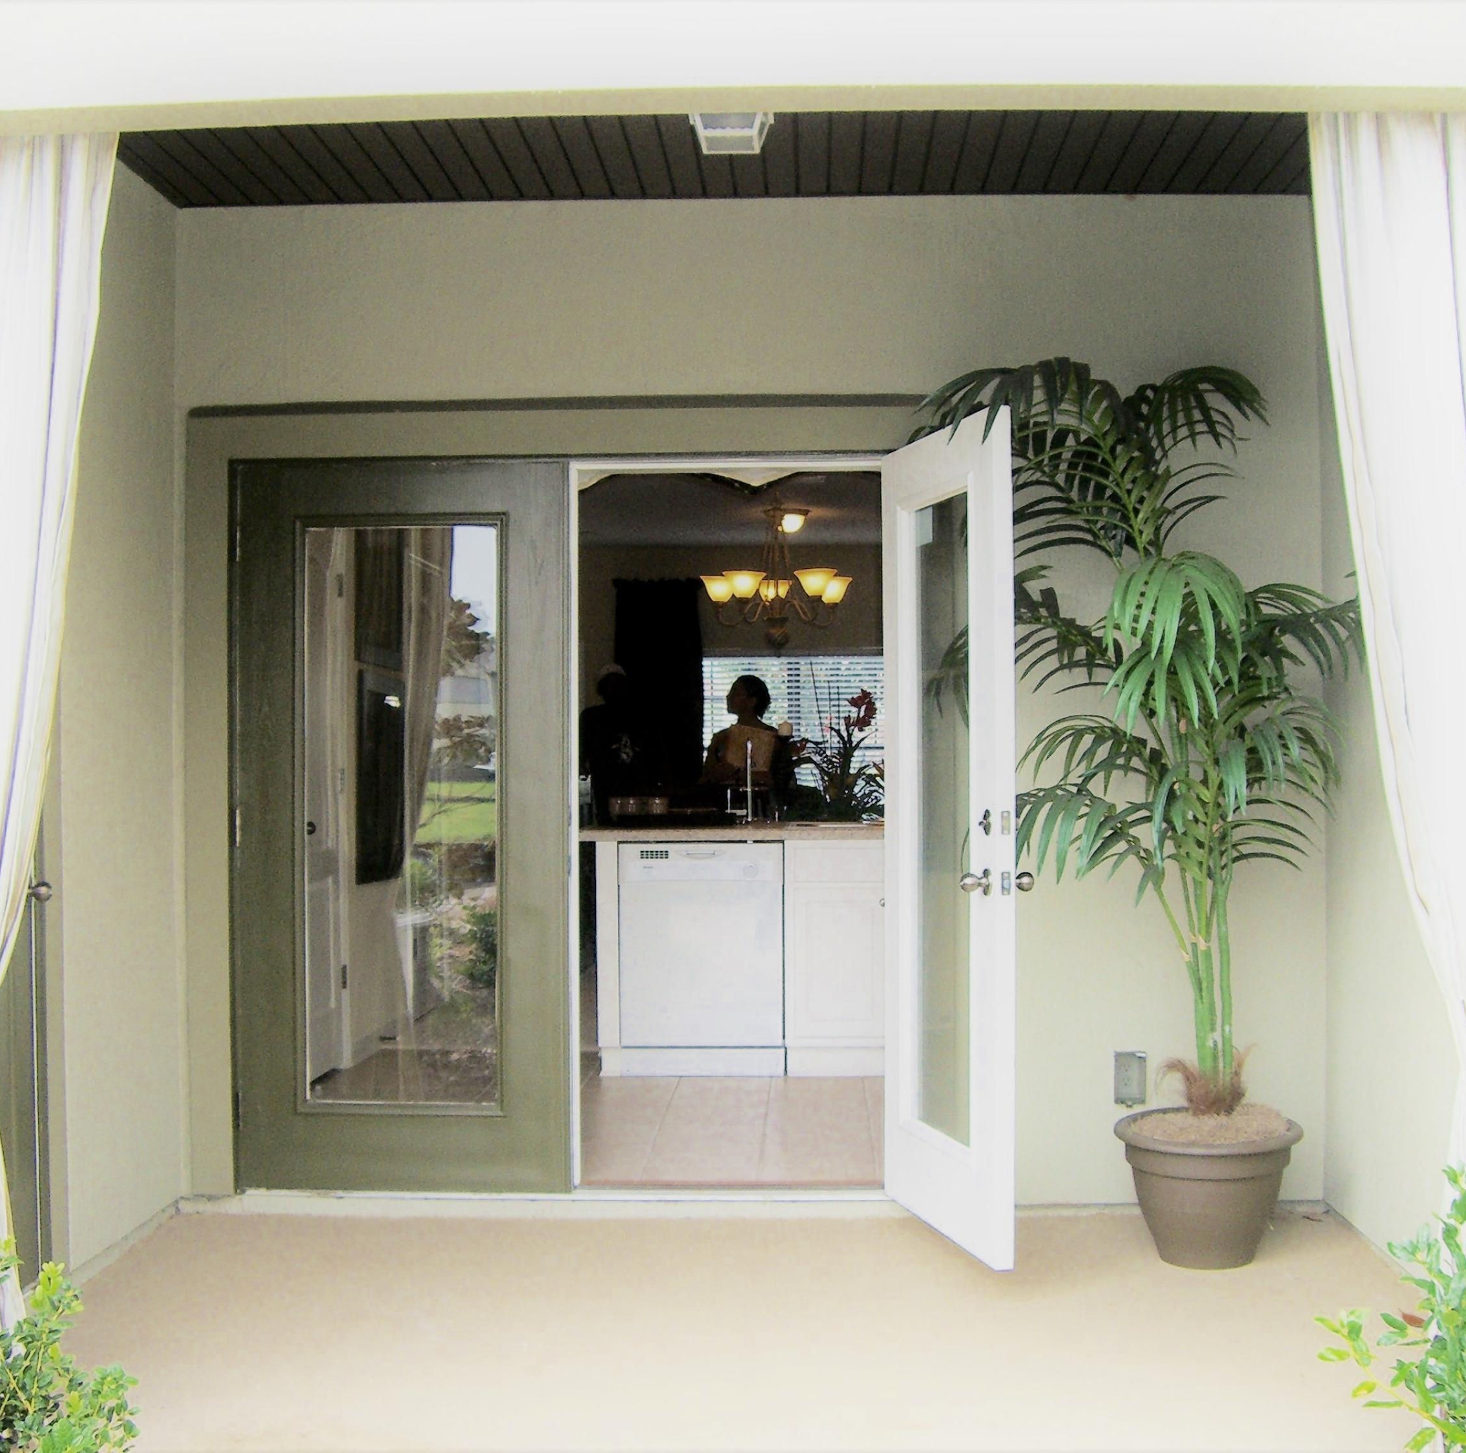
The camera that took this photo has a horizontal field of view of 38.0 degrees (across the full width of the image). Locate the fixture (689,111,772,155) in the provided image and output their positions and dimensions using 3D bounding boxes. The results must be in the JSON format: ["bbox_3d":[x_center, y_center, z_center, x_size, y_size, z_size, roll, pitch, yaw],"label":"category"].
[{"bbox_3d":[-0.007,-1.417,5.050,0.200,0.088,0.200,0,0,2],"label":"fixture"}]

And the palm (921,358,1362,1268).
[{"bbox_3d":[1.030,0.210,5.360,1.120,2.270,0.980,0,0,2],"label":"palm"}]

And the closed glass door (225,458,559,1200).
[{"bbox_3d":[-0.925,0.280,5.930,0.920,2.040,0.050,0,0,2],"label":"closed glass door"}]

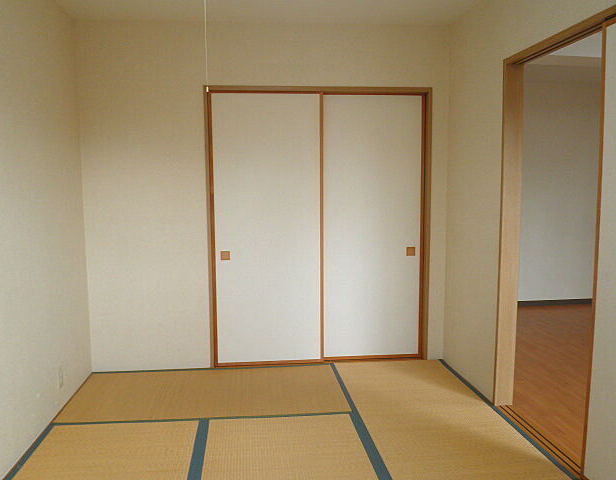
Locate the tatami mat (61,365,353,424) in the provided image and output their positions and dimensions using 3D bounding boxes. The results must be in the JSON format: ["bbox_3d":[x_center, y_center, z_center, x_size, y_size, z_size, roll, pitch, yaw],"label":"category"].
[{"bbox_3d":[-0.637,0.999,3.137,1.703,0.040,0.805,-1,6,-7],"label":"tatami mat"}]

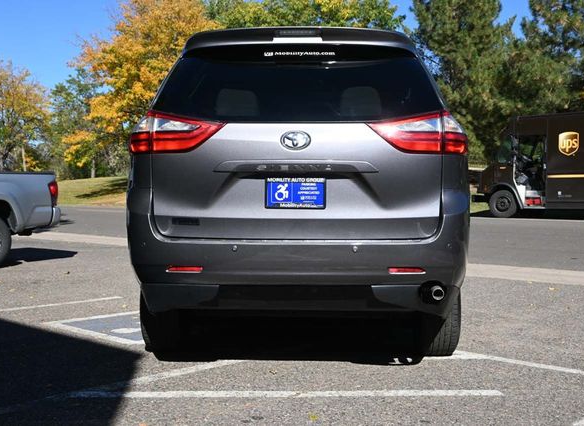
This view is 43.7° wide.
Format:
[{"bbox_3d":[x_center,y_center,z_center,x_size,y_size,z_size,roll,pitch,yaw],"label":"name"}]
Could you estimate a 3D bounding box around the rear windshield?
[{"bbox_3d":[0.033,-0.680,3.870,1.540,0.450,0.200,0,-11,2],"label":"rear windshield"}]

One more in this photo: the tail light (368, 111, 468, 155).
[{"bbox_3d":[0.675,-0.415,3.820,0.550,0.230,0.250,0,1,-7],"label":"tail light"}]

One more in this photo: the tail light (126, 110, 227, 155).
[{"bbox_3d":[-0.615,-0.415,3.850,0.550,0.230,0.250,0,1,11],"label":"tail light"}]

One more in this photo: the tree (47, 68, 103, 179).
[{"bbox_3d":[-13.435,-5.529,45.000,3.800,6.900,3.800,0,1,2],"label":"tree"}]

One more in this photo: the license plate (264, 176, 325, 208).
[{"bbox_3d":[0.020,-0.102,3.680,0.310,0.160,0.020,0,1,2],"label":"license plate"}]

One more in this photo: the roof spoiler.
[{"bbox_3d":[0.043,-0.905,3.880,1.230,0.135,0.250,0,1,2],"label":"roof spoiler"}]

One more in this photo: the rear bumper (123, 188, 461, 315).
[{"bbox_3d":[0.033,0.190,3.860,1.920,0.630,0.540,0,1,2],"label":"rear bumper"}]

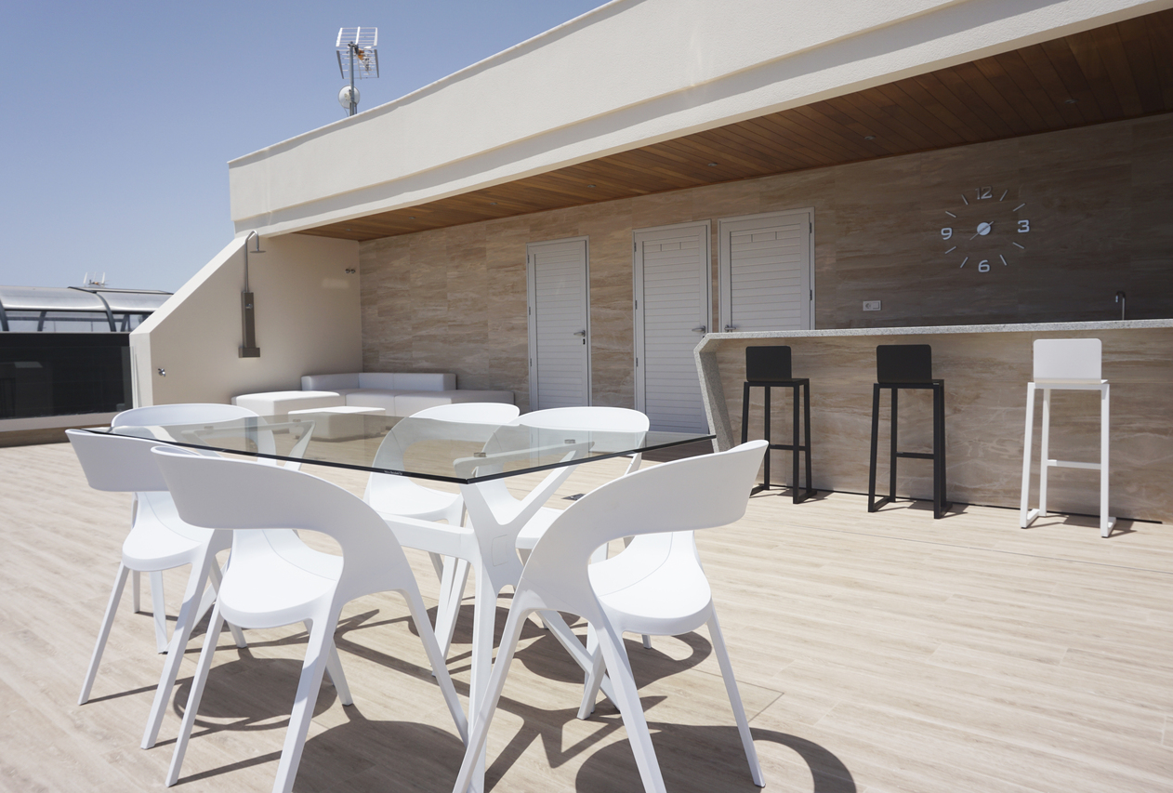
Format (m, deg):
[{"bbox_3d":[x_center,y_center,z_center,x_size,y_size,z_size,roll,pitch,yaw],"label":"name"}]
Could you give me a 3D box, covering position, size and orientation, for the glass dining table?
[{"bbox_3d":[-0.679,0.481,2.497,1.964,0.738,0.914,2,4,40],"label":"glass dining table"}]

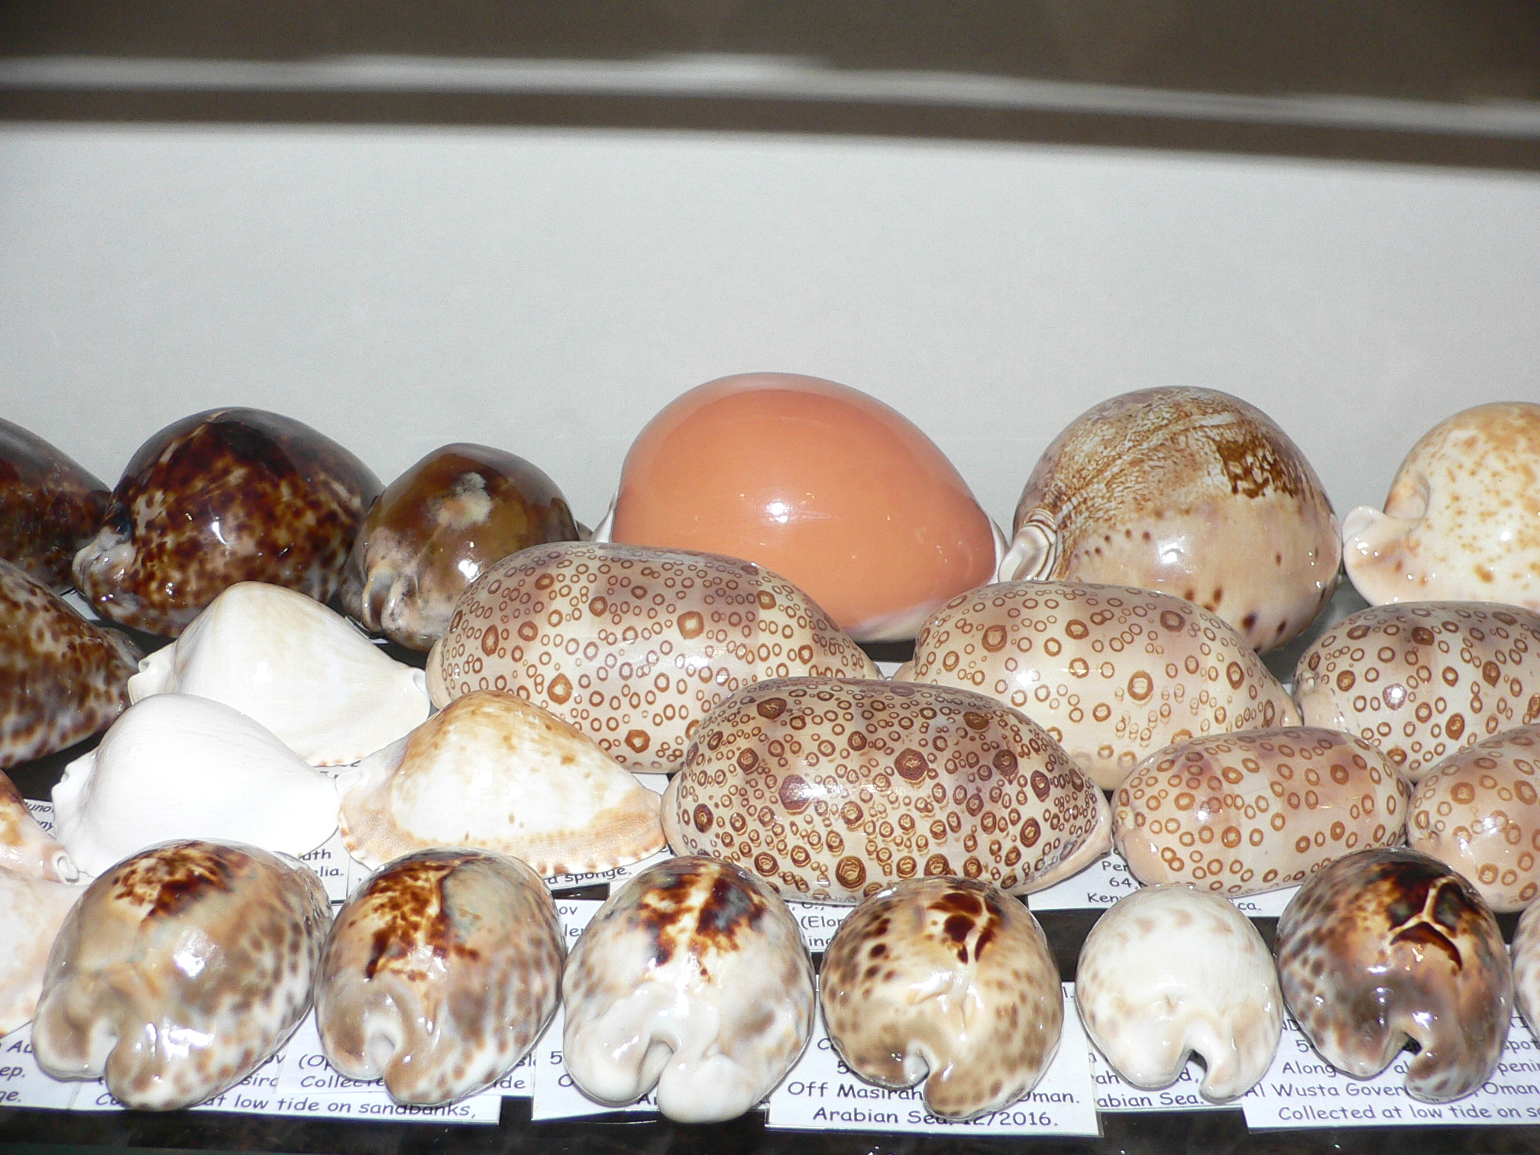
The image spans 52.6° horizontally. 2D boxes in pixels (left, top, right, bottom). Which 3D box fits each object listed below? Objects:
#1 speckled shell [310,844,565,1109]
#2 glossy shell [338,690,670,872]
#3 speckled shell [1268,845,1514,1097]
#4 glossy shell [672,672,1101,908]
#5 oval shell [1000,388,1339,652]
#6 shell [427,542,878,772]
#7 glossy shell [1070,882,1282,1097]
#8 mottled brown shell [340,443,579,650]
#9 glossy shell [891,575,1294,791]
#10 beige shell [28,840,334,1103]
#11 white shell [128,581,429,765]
[{"bbox_3d":[-0.056,0.064,0.268,0.042,0.031,0.053,3,25,2],"label":"speckled shell"},{"bbox_3d":[-0.057,0.040,0.323,0.069,0.034,0.043,1,26,2],"label":"glossy shell"},{"bbox_3d":[0.110,0.066,0.274,0.039,0.031,0.053,6,26,11],"label":"speckled shell"},{"bbox_3d":[0.022,0.040,0.317,0.092,0.040,0.051,3,26,6],"label":"glossy shell"},{"bbox_3d":[0.107,-0.016,0.409,0.093,0.066,0.066,-4,25,-13],"label":"oval shell"},{"bbox_3d":[-0.029,0.015,0.356,0.103,0.047,0.057,5,25,8],"label":"shell"},{"bbox_3d":[0.072,0.069,0.271,0.034,0.026,0.045,4,25,5],"label":"glossy shell"},{"bbox_3d":[-0.081,-0.013,0.412,0.047,0.043,0.067,21,33,36],"label":"mottled brown shell"},{"bbox_3d":[0.074,0.022,0.355,0.090,0.042,0.051,9,26,16],"label":"glossy shell"},{"bbox_3d":[-0.099,0.063,0.266,0.044,0.033,0.057,7,25,12],"label":"beige shell"},{"bbox_3d":[-0.117,0.018,0.363,0.070,0.036,0.046,1,26,2],"label":"white shell"}]

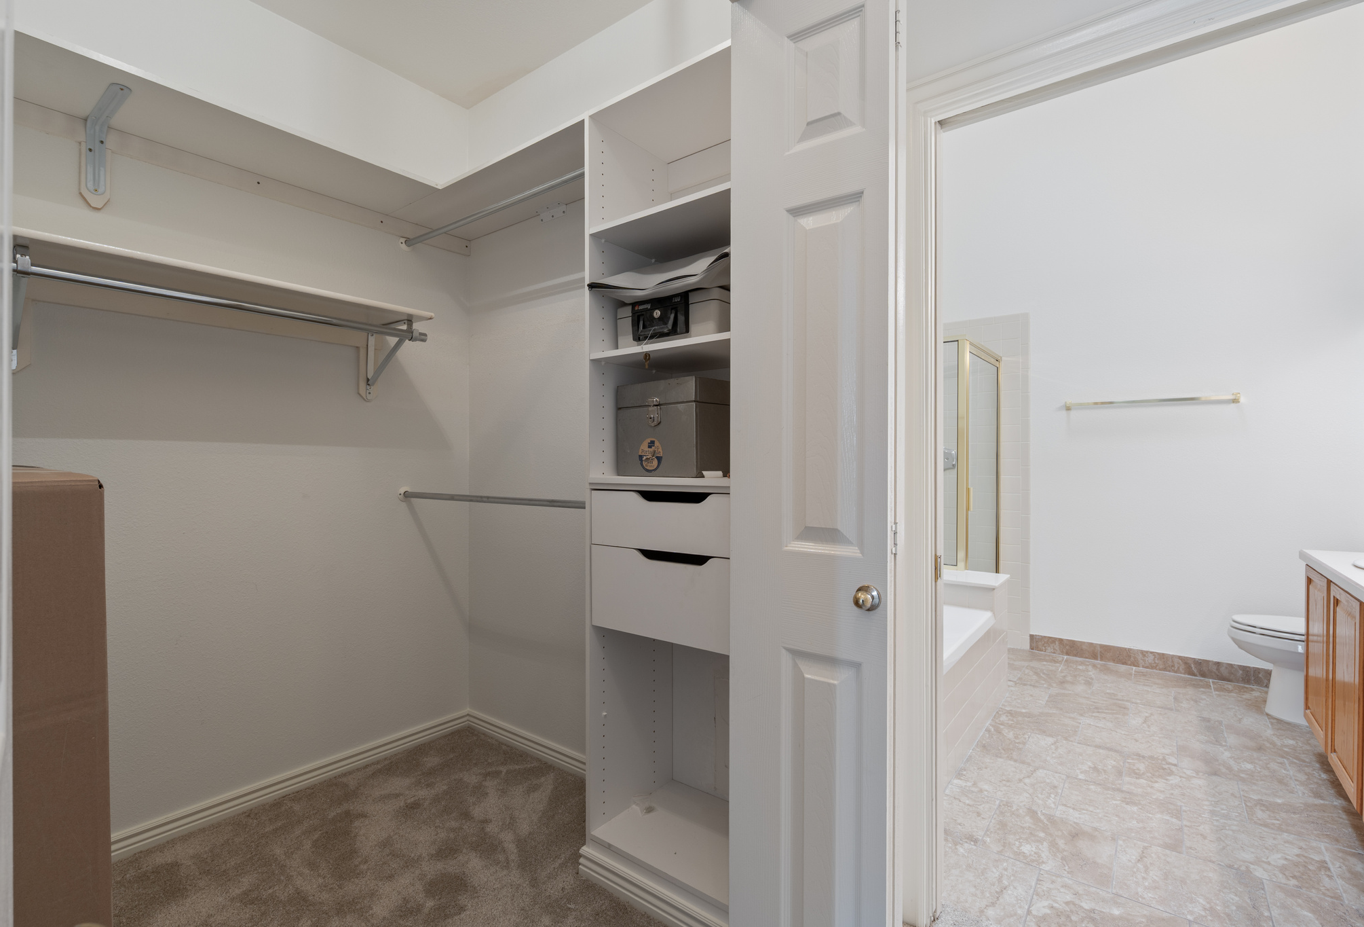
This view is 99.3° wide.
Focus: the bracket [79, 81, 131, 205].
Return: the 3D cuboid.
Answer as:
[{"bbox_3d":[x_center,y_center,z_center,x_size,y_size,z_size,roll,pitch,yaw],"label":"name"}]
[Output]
[{"bbox_3d":[-1.571,-0.850,1.579,0.280,0.245,0.058,0,0,37],"label":"bracket"}]

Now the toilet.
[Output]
[{"bbox_3d":[2.894,0.787,2.545,0.720,0.740,0.450,0,0,36],"label":"toilet"}]

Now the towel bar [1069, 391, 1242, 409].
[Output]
[{"bbox_3d":[2.608,-0.339,3.249,0.760,0.052,0.075,0,0,36],"label":"towel bar"}]

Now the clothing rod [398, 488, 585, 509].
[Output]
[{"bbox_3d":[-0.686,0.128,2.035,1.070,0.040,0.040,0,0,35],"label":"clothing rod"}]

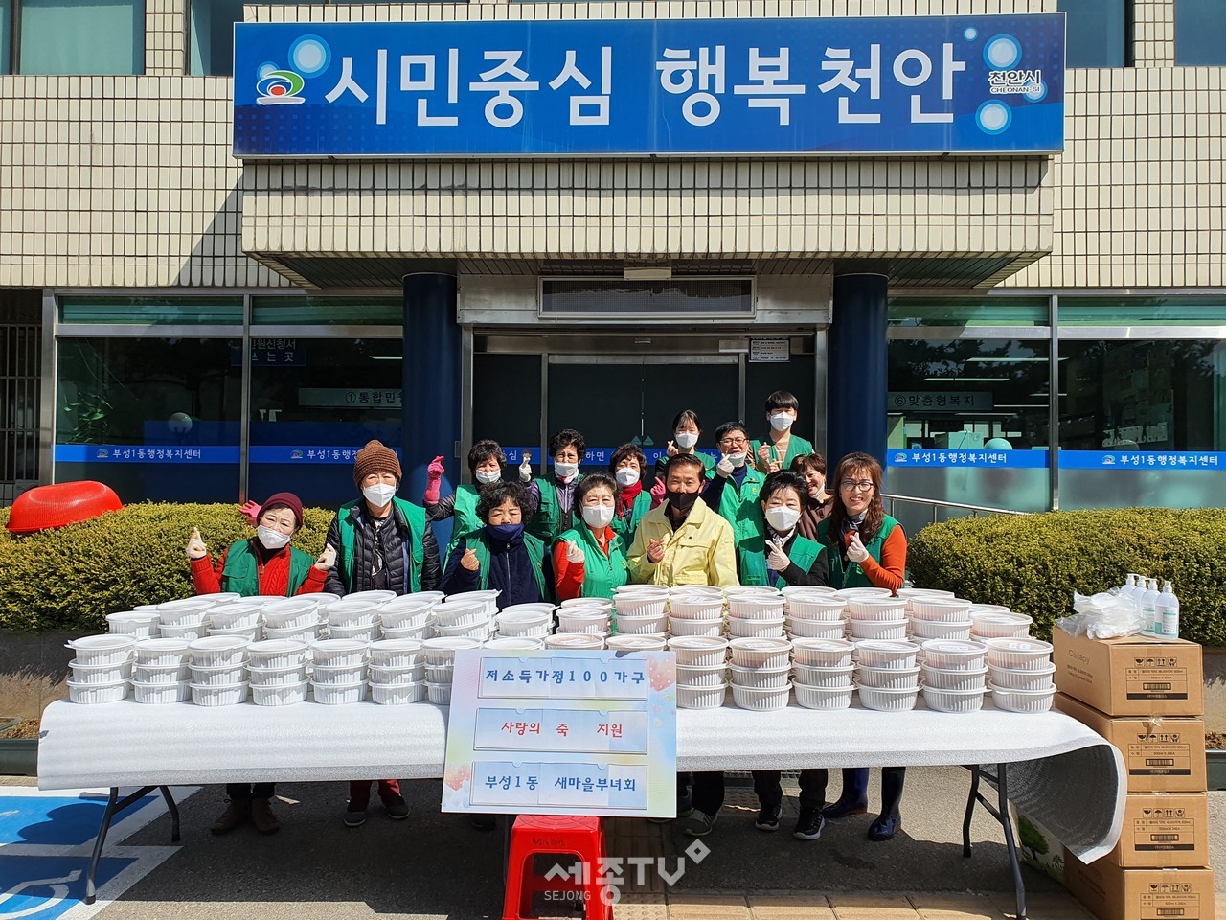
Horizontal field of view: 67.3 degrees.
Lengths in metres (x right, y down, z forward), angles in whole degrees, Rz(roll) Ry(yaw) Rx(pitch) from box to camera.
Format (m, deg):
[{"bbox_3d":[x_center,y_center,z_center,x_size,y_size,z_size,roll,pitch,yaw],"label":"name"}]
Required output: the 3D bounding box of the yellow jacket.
[{"bbox_3d":[0.303,0.510,4.020,0.520,0.700,0.340,0,-1,5],"label":"yellow jacket"}]

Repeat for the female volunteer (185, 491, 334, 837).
[{"bbox_3d":[-1.552,0.876,4.050,0.620,1.480,0.380,1,-1,-10],"label":"female volunteer"}]

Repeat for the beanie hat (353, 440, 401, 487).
[{"bbox_3d":[-1.046,0.006,4.080,0.208,0.200,0.230,1,-1,-5],"label":"beanie hat"}]

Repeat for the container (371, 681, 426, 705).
[{"bbox_3d":[-0.761,0.810,3.276,0.216,0.083,0.216,1,-2,-2],"label":"container"}]

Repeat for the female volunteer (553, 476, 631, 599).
[{"bbox_3d":[-0.084,0.816,3.920,0.480,1.530,0.320,1,-1,0],"label":"female volunteer"}]

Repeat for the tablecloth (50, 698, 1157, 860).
[{"bbox_3d":[-0.110,1.062,3.370,3.490,0.470,0.850,1,-1,0],"label":"tablecloth"}]

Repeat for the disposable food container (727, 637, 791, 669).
[{"bbox_3d":[0.523,0.693,3.300,0.222,0.076,0.222,1,-1,2],"label":"disposable food container"}]

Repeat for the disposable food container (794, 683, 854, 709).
[{"bbox_3d":[0.730,0.807,3.195,0.200,0.072,0.200,1,-1,0],"label":"disposable food container"}]

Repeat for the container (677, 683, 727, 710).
[{"bbox_3d":[0.301,0.818,3.252,0.216,0.083,0.216,1,-2,-2],"label":"container"}]

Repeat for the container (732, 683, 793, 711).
[{"bbox_3d":[0.520,0.819,3.236,0.216,0.083,0.216,1,-2,-2],"label":"container"}]

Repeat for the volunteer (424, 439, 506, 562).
[{"bbox_3d":[-0.744,0.670,4.950,0.510,1.560,0.380,1,-1,-7],"label":"volunteer"}]

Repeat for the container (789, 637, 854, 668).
[{"bbox_3d":[0.753,0.695,3.300,0.222,0.076,0.222,1,-1,2],"label":"container"}]

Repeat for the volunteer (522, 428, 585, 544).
[{"bbox_3d":[-0.292,0.627,4.927,0.470,1.580,0.320,1,-2,-3],"label":"volunteer"}]

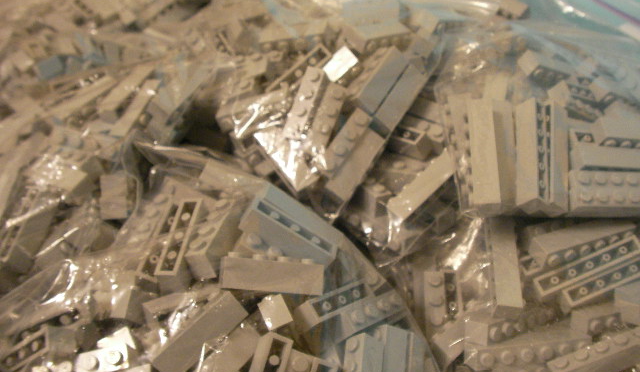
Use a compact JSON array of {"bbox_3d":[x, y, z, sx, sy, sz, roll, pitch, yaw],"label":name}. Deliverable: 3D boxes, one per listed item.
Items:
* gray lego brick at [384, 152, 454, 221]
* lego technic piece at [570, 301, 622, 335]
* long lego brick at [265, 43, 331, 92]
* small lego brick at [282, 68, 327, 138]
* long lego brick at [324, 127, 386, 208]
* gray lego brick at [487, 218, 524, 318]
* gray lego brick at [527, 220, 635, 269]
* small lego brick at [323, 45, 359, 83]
[{"bbox_3d":[0.048,-0.002,0.302,0.044,0.008,0.011,-43,68,-3],"label":"gray lego brick"},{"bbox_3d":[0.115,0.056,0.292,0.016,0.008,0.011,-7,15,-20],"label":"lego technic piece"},{"bbox_3d":[-0.008,-0.048,0.314,0.032,0.011,0.008,-42,77,-2],"label":"long lego brick"},{"bbox_3d":[-0.006,-0.032,0.287,0.008,0.011,0.032,16,74,6],"label":"small lego brick"},{"bbox_3d":[0.012,-0.009,0.274,0.011,0.008,0.033,37,67,-6],"label":"long lego brick"},{"bbox_3d":[0.072,0.028,0.274,0.011,0.008,0.048,5,49,2],"label":"gray lego brick"},{"bbox_3d":[0.118,0.024,0.312,0.048,0.008,0.011,-15,44,-17],"label":"gray lego brick"},{"bbox_3d":[0.009,-0.054,0.322,0.016,0.011,0.008,-43,7,-4],"label":"small lego brick"}]

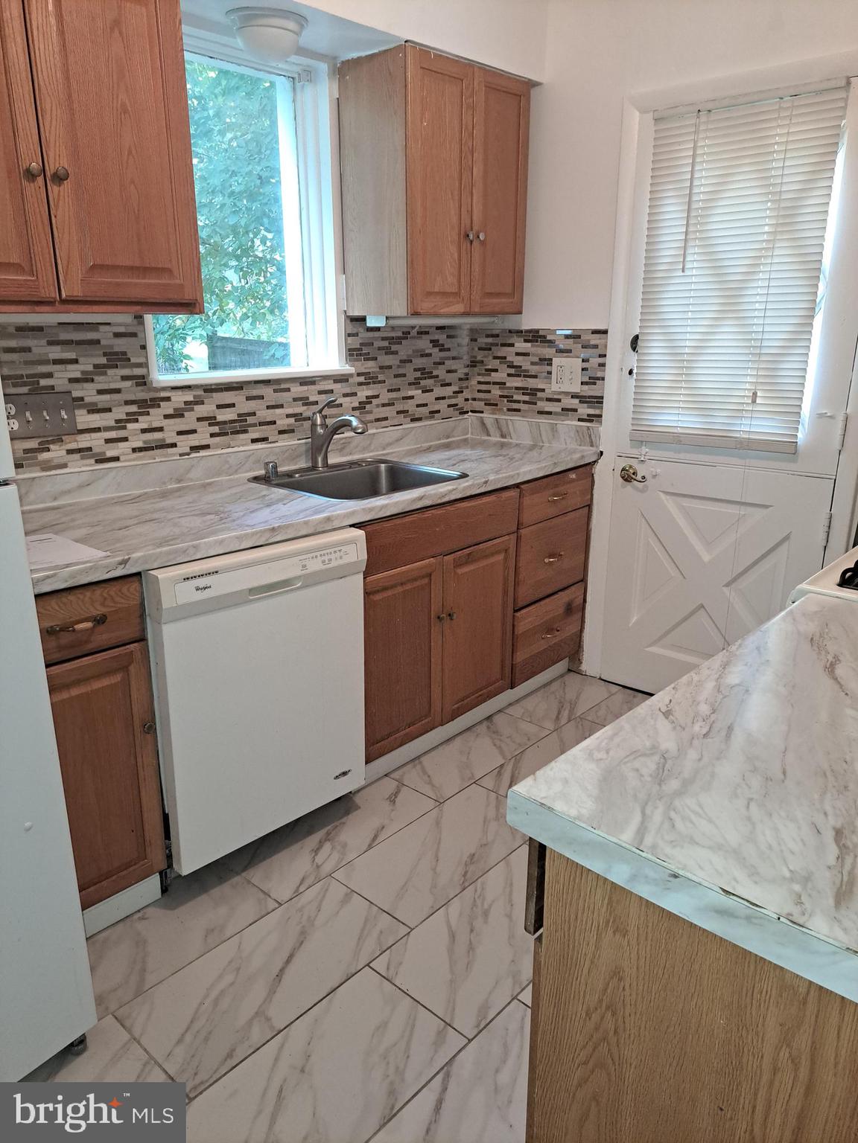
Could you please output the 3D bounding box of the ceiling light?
[{"bbox_3d":[-0.454,-1.496,2.233,0.230,0.118,0.230,0,17,0],"label":"ceiling light"}]

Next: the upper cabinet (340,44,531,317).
[{"bbox_3d":[0.032,-1.327,2.839,0.320,0.788,0.647,15,22,40],"label":"upper cabinet"}]

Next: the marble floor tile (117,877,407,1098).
[{"bbox_3d":[-0.353,0.902,1.793,0.295,0.010,0.603,15,22,40],"label":"marble floor tile"}]

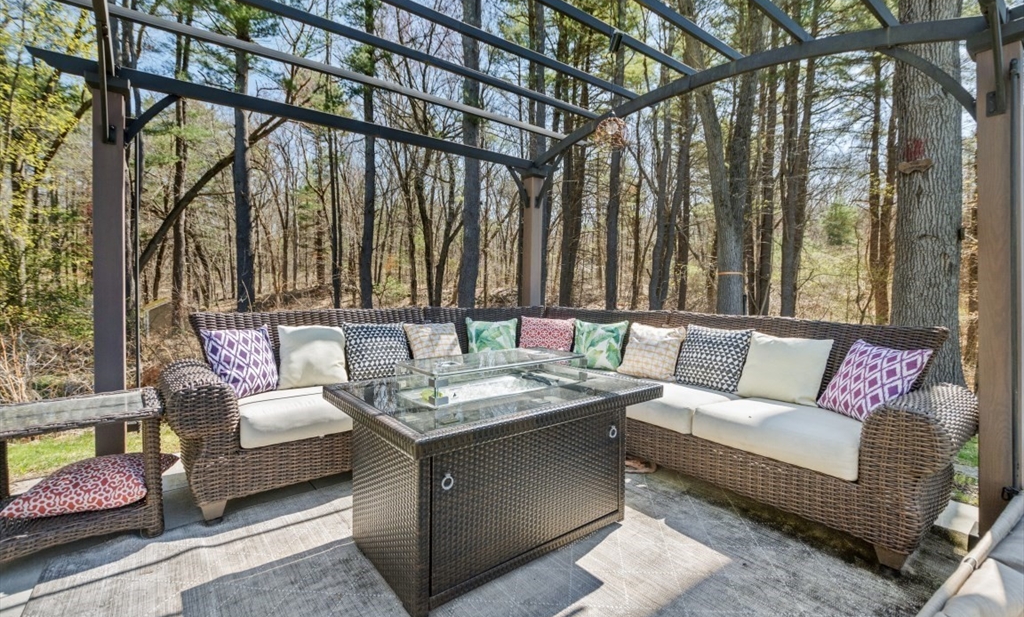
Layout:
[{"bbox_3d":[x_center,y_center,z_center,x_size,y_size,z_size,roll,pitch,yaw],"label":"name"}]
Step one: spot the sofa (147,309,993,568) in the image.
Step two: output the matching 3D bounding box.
[{"bbox_3d":[0.117,0.491,2.235,2.986,0.863,2.949,-1,3,-39],"label":"sofa"}]

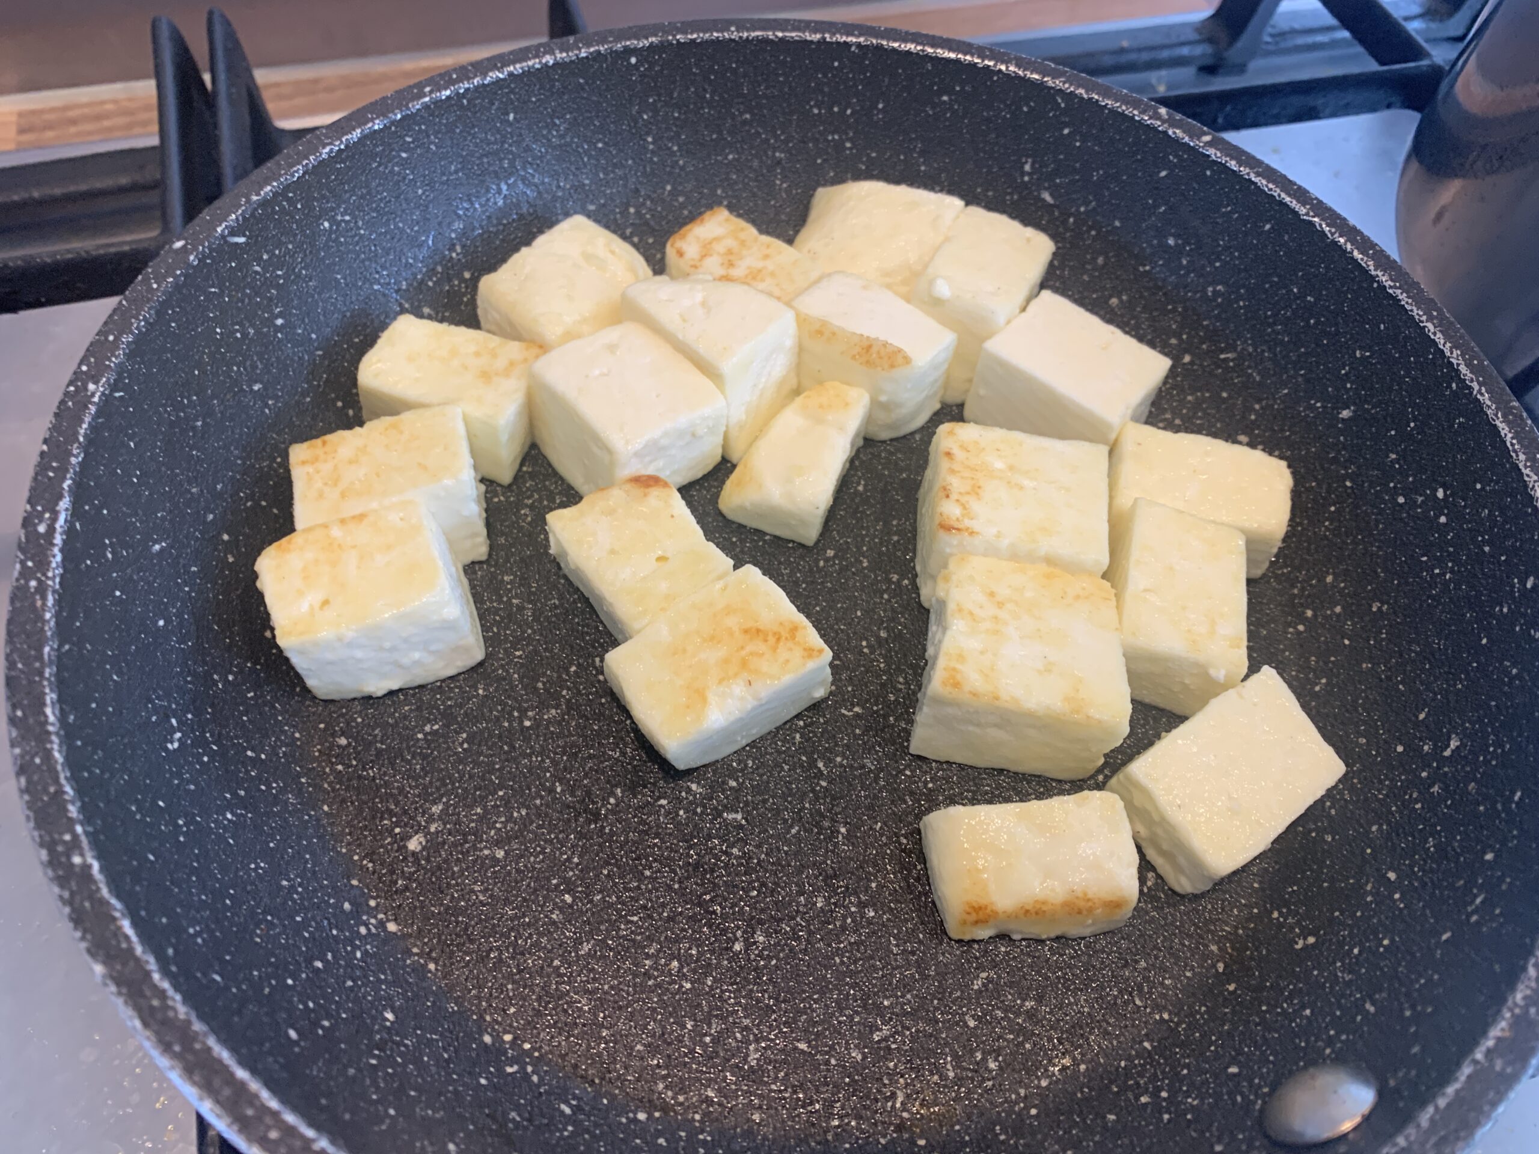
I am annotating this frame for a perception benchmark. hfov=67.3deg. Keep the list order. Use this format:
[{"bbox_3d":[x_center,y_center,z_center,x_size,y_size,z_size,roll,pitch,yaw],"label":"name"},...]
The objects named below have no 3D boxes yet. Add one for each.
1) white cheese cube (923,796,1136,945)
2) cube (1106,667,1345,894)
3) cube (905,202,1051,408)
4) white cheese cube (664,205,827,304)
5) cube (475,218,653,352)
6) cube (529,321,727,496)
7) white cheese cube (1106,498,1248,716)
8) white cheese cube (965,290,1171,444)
[{"bbox_3d":[0.042,0.047,0.186,0.030,0.013,0.018,-3,57,-7],"label":"white cheese cube"},{"bbox_3d":[0.083,0.037,0.210,0.036,0.012,0.023,-29,68,-20],"label":"cube"},{"bbox_3d":[0.043,-0.057,0.247,0.021,0.025,0.029,25,58,11],"label":"cube"},{"bbox_3d":[-0.006,-0.065,0.266,0.030,0.021,0.021,35,60,17],"label":"white cheese cube"},{"bbox_3d":[-0.041,-0.057,0.243,0.023,0.018,0.031,37,61,18],"label":"cube"},{"bbox_3d":[-0.029,-0.033,0.242,0.027,0.021,0.031,-33,63,-25],"label":"cube"},{"bbox_3d":[0.073,0.006,0.211,0.021,0.020,0.030,14,57,4],"label":"white cheese cube"},{"bbox_3d":[0.061,-0.039,0.239,0.030,0.021,0.023,36,61,17],"label":"white cheese cube"}]

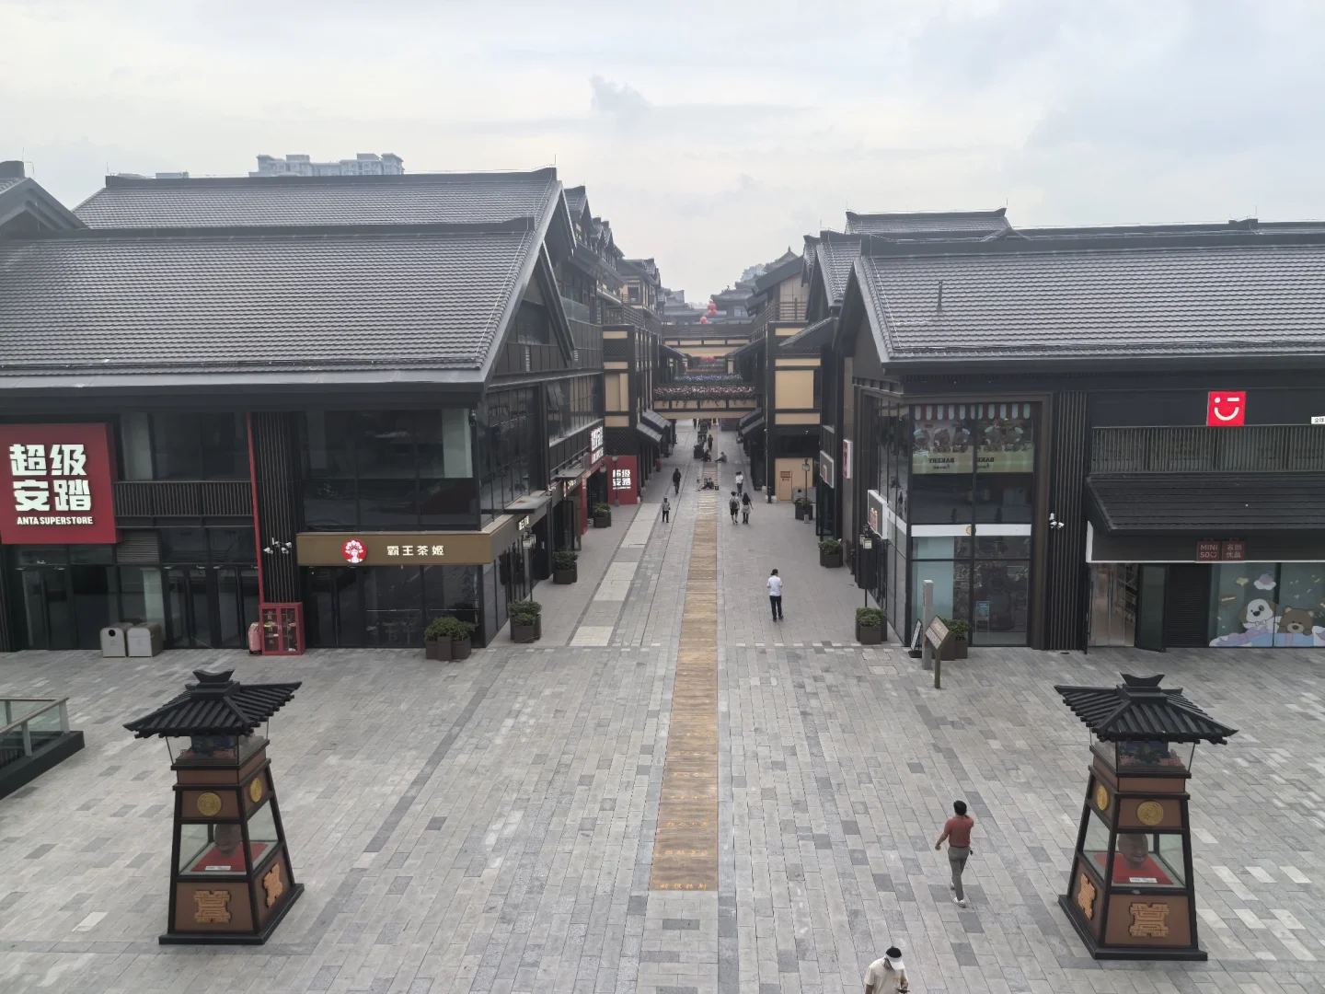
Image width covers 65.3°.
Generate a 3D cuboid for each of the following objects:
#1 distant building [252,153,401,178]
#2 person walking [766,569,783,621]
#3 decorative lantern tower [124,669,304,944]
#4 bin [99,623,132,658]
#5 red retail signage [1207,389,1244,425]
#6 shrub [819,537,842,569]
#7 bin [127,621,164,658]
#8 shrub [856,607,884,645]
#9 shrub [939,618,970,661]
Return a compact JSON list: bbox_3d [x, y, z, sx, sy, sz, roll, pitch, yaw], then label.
[{"bbox_3d":[-135.517,-95.047,440.928,61.758,93.864,24.000,0,8,3],"label":"distant building"},{"bbox_3d":[3.937,3.398,35.764,0.560,1.770,0.500,1,8,12],"label":"person walking"},{"bbox_3d":[-7.136,4.876,16.857,2.000,4.190,2.000,-1,8,2],"label":"decorative lantern tower"},{"bbox_3d":[-17.218,4.530,32.806,0.760,0.960,0.720,0,8,3],"label":"bin"},{"bbox_3d":[16.704,-2.598,30.599,1.070,1.030,0.120,0,8,3],"label":"red retail signage"},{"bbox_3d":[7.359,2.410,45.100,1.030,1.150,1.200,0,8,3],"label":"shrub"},{"bbox_3d":[-16.350,4.523,32.759,0.760,0.960,0.720,0,8,3],"label":"bin"},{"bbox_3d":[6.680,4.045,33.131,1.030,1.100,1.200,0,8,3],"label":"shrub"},{"bbox_3d":[8.554,4.241,31.260,1.280,1.150,1.050,0,8,3],"label":"shrub"}]

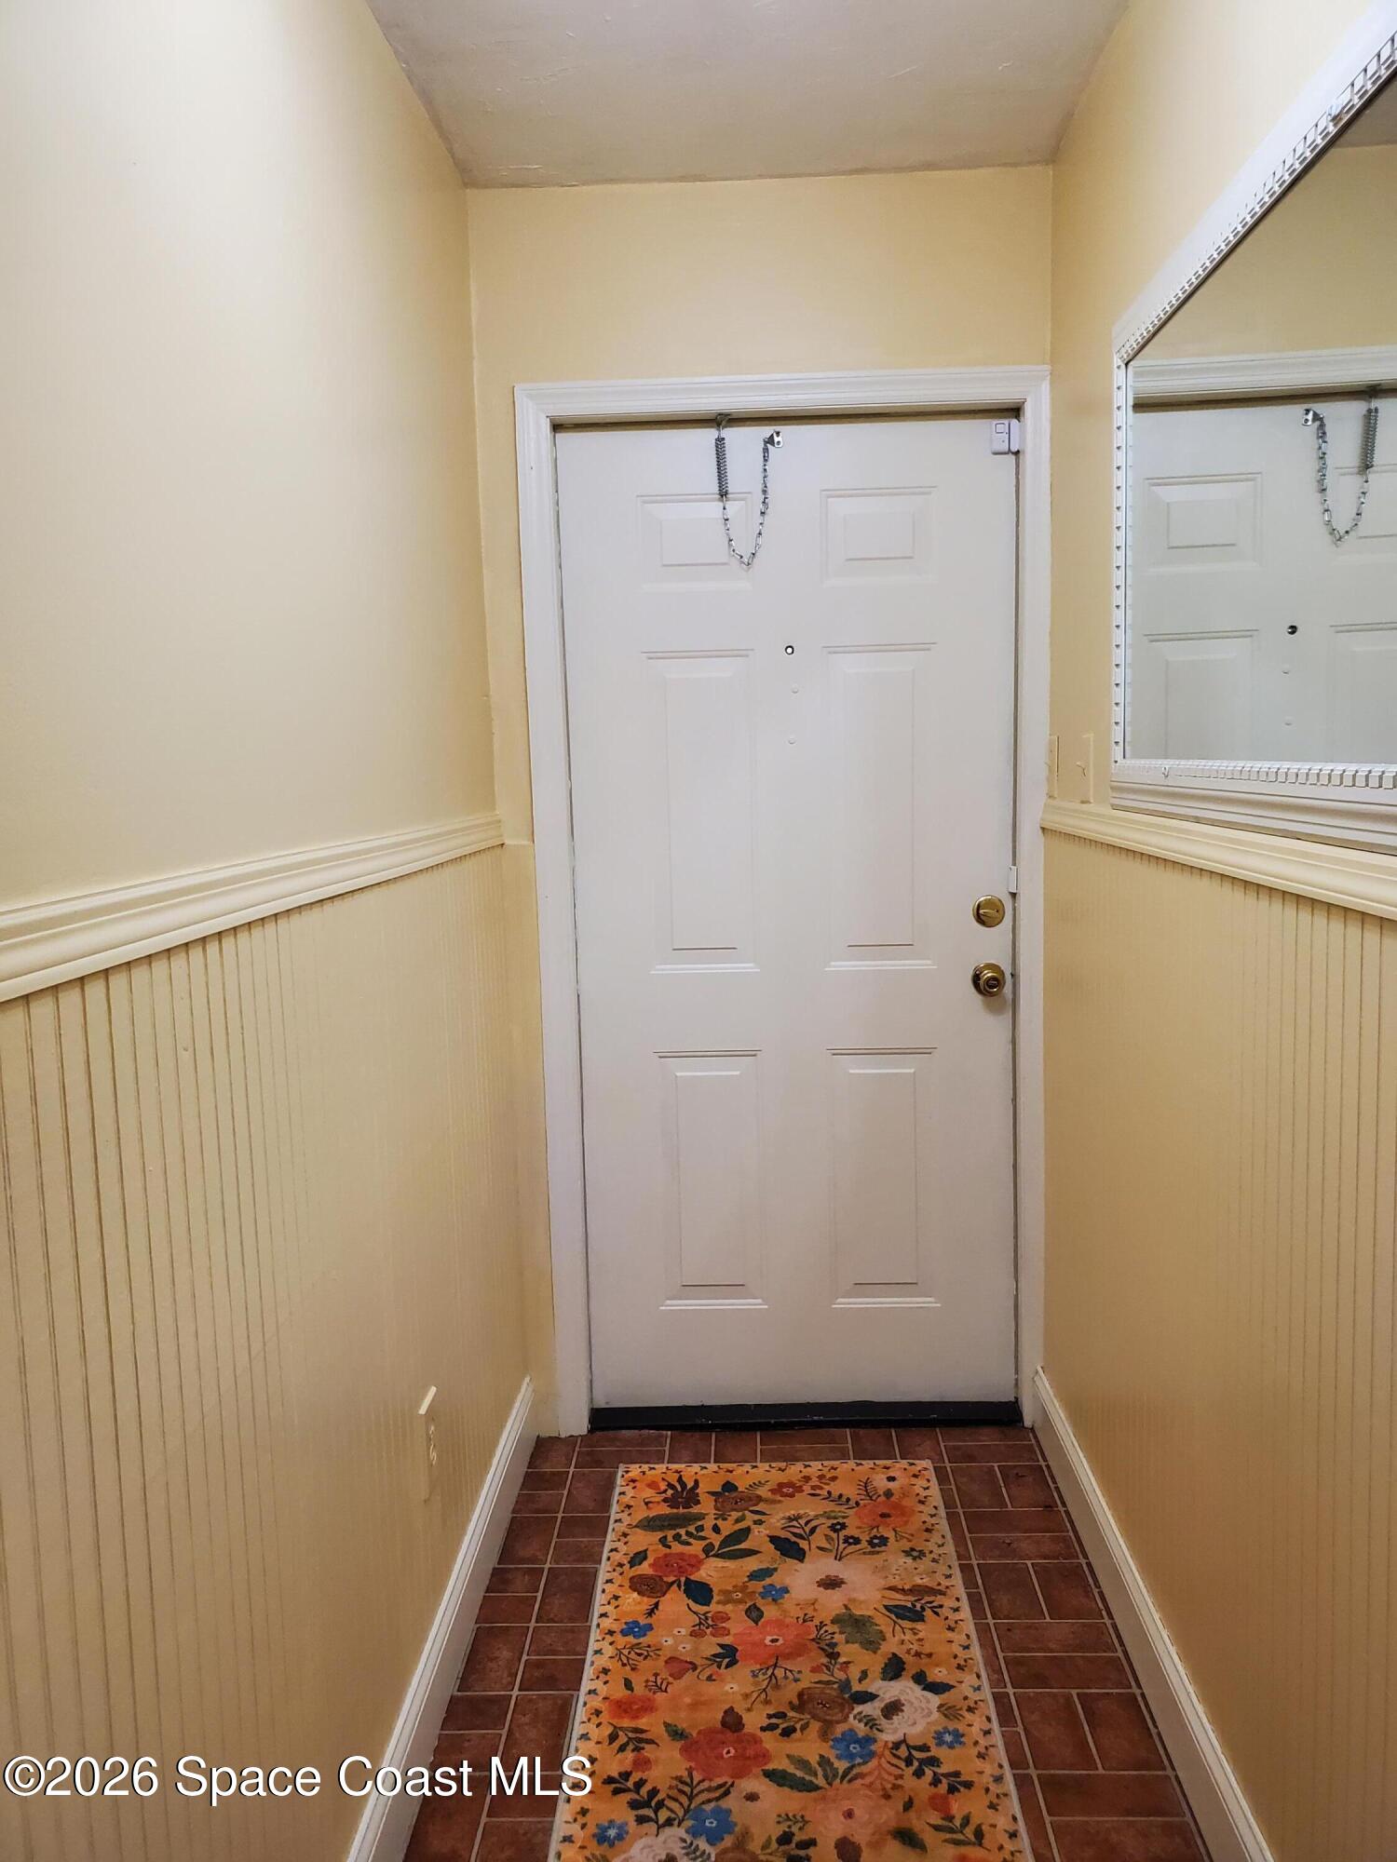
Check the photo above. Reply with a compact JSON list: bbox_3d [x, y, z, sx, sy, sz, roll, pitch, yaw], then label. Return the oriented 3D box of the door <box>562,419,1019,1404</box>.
[{"bbox_3d":[0.199,0.010,2.906,0.909,2.030,0.050,-1,7,2],"label":"door"}]

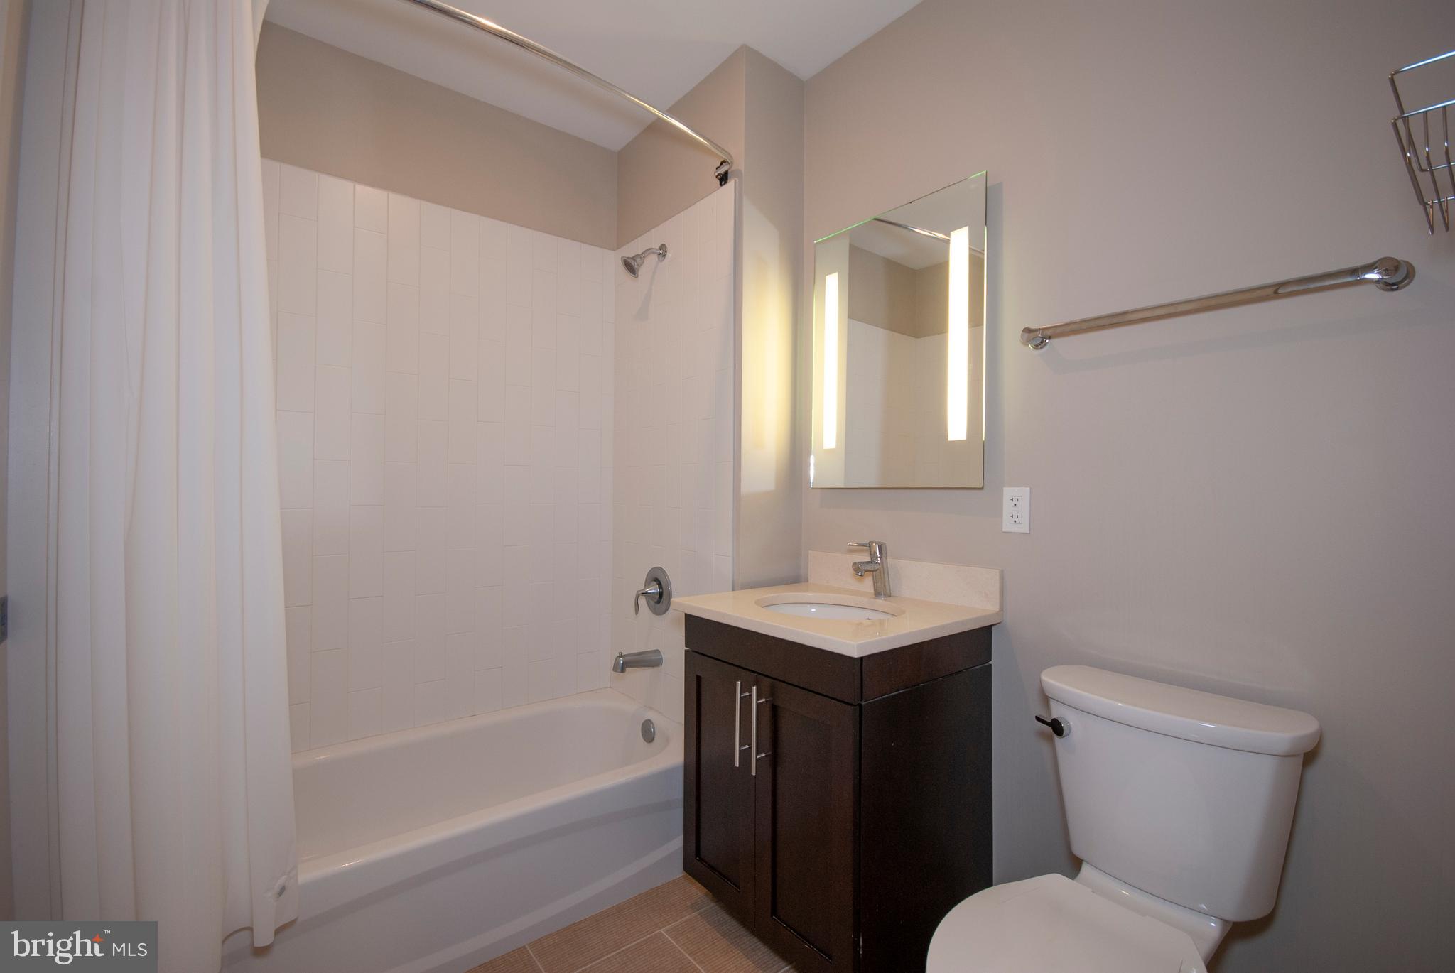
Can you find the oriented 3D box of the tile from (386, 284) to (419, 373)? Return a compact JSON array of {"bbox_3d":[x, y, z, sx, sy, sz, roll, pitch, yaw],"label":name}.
[{"bbox_3d":[-1.127,-0.547,2.112,0.098,0.307,0.010,1,-1,-38],"label":"tile"}]

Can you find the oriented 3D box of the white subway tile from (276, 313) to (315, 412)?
[{"bbox_3d":[-1.365,-0.391,1.924,0.098,0.306,0.010,1,-1,-37],"label":"white subway tile"}]

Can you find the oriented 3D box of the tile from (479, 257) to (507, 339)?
[{"bbox_3d":[-0.881,-0.701,2.275,0.098,0.305,0.009,1,-1,-36],"label":"tile"}]

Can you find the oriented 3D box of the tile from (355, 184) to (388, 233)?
[{"bbox_3d":[-1.199,-0.931,2.044,0.098,0.145,0.009,1,-1,-36],"label":"tile"}]

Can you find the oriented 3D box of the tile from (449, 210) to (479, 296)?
[{"bbox_3d":[-0.960,-0.848,2.218,0.098,0.305,0.009,1,-1,-36],"label":"tile"}]

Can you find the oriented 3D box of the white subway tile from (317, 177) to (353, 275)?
[{"bbox_3d":[-1.283,-0.855,1.990,0.098,0.309,0.010,1,-1,-37],"label":"white subway tile"}]

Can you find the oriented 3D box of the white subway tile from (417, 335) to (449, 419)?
[{"bbox_3d":[-1.043,-0.386,2.155,0.098,0.305,0.009,1,-1,-36],"label":"white subway tile"}]

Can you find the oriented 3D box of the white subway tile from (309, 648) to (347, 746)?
[{"bbox_3d":[-1.291,0.686,1.970,0.098,0.307,0.010,1,-1,-37],"label":"white subway tile"}]

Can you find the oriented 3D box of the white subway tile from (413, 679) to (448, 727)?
[{"bbox_3d":[-1.050,0.763,2.148,0.099,0.159,0.009,1,0,-37],"label":"white subway tile"}]

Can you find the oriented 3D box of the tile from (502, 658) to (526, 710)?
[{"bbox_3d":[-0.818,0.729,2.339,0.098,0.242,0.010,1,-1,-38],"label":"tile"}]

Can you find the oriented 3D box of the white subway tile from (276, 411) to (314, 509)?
[{"bbox_3d":[-1.367,-0.083,1.920,0.098,0.306,0.010,1,-1,-37],"label":"white subway tile"}]

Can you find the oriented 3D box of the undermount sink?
[{"bbox_3d":[0.275,0.397,1.599,0.357,0.160,0.444,1,-1,-38],"label":"undermount sink"}]

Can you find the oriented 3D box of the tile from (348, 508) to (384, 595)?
[{"bbox_3d":[-1.208,0.218,2.036,0.098,0.306,0.010,1,-1,-37],"label":"tile"}]

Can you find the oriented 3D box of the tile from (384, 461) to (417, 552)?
[{"bbox_3d":[-1.128,0.072,2.097,0.098,0.306,0.010,1,-1,-37],"label":"tile"}]

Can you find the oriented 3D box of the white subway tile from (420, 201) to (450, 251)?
[{"bbox_3d":[-1.035,-0.924,2.150,0.099,0.147,0.009,1,0,-37],"label":"white subway tile"}]

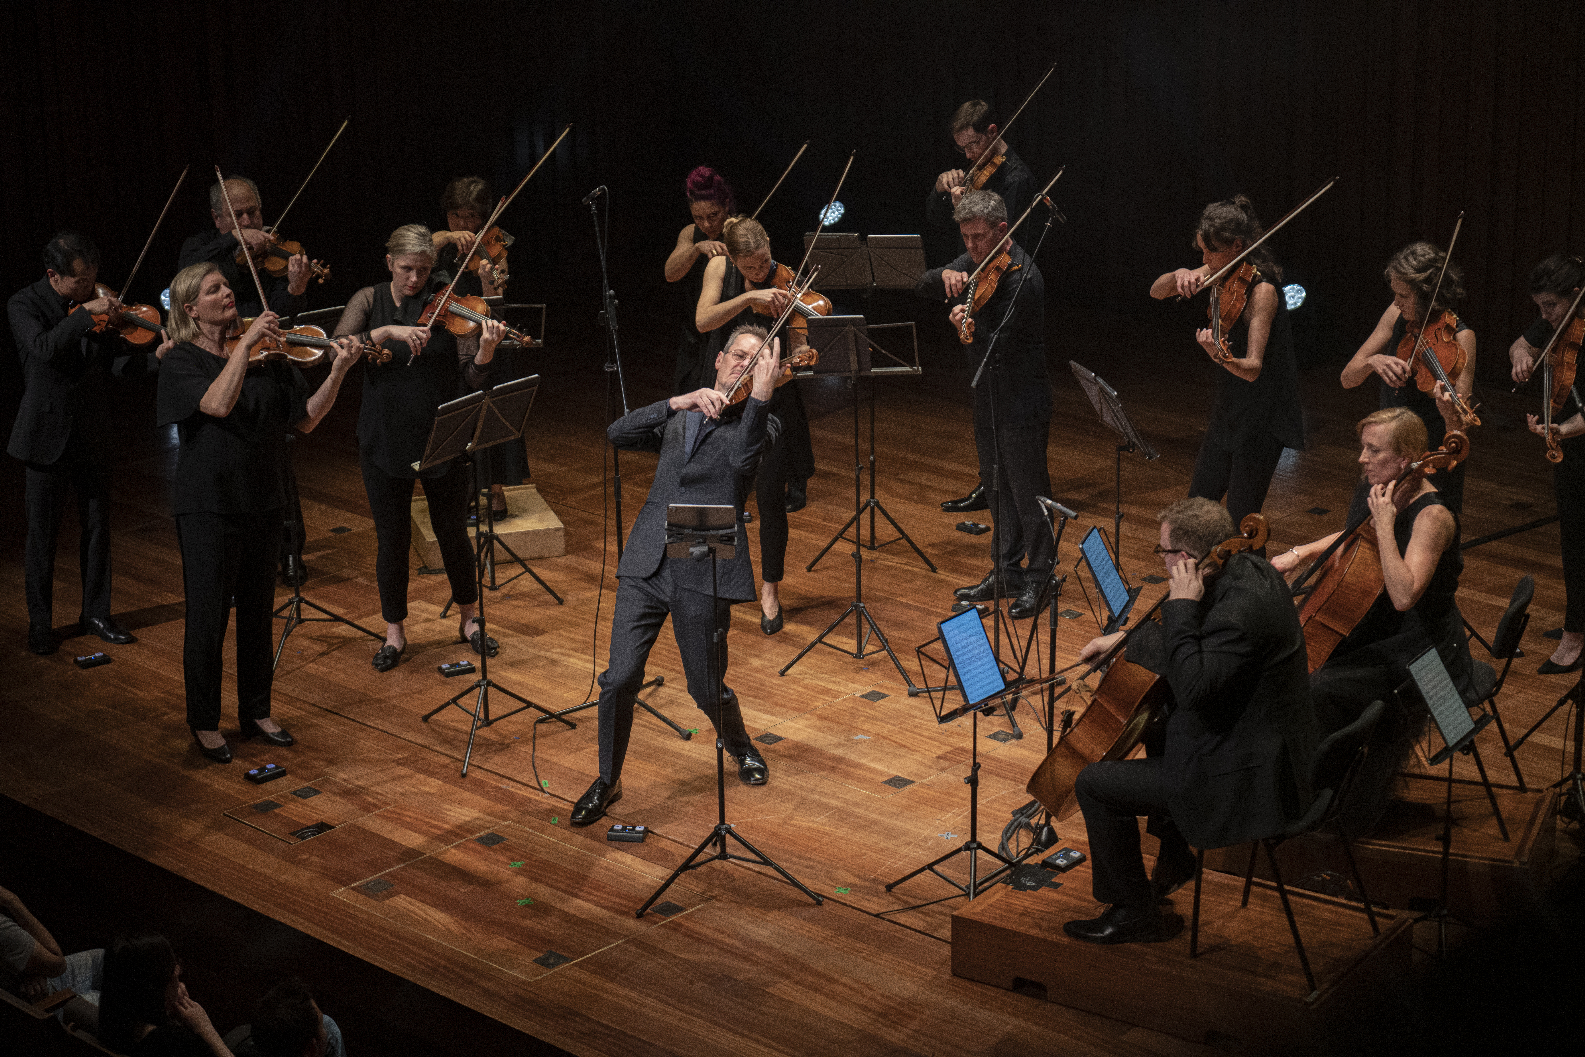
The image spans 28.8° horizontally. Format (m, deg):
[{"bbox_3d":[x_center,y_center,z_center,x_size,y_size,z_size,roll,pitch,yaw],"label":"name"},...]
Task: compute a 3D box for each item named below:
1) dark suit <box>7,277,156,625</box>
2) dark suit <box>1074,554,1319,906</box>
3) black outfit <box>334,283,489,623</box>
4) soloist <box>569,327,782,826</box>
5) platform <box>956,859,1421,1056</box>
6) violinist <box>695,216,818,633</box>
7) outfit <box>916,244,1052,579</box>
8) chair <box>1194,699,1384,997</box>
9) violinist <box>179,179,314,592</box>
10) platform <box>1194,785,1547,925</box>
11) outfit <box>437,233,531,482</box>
[{"bbox_3d":[-2.896,-0.285,12.535,0.580,1.470,0.500,-15,22,-36],"label":"dark suit"},{"bbox_3d":[1.233,0.616,9.354,0.740,1.040,0.600,5,19,19],"label":"dark suit"},{"bbox_3d":[-1.455,-0.264,11.848,0.580,1.370,0.440,-2,18,-3],"label":"black outfit"},{"bbox_3d":[-0.400,0.135,10.647,0.740,1.588,0.750,1,18,5],"label":"soloist"},{"bbox_3d":[1.201,1.295,9.533,1.210,0.200,0.710,11,21,32],"label":"platform"},{"bbox_3d":[-0.157,-0.400,12.085,0.540,1.660,0.500,-5,18,-11],"label":"violinist"},{"bbox_3d":[0.802,-0.446,12.422,0.400,1.410,0.500,-16,23,-39],"label":"outfit"},{"bbox_3d":[1.473,0.888,9.164,0.510,0.790,0.470,10,21,30],"label":"chair"},{"bbox_3d":[-2.313,-0.613,13.127,0.620,1.770,0.520,-4,18,-10],"label":"violinist"},{"bbox_3d":[1.906,1.013,10.367,1.220,0.200,0.700,6,19,21],"label":"platform"},{"bbox_3d":[-1.333,-0.720,13.246,0.460,1.150,0.400,4,18,14],"label":"outfit"}]

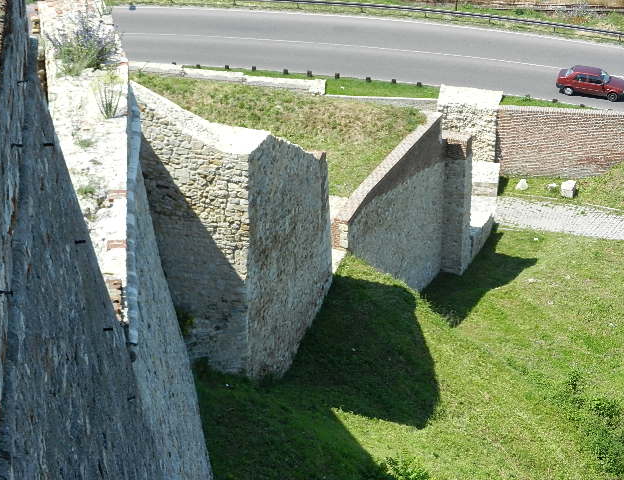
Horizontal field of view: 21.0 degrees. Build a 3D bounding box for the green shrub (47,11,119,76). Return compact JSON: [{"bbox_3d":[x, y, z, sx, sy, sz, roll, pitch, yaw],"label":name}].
[{"bbox_3d":[-5.593,-4.788,41.000,1.600,1.350,1.350,0,28,0],"label":"green shrub"}]

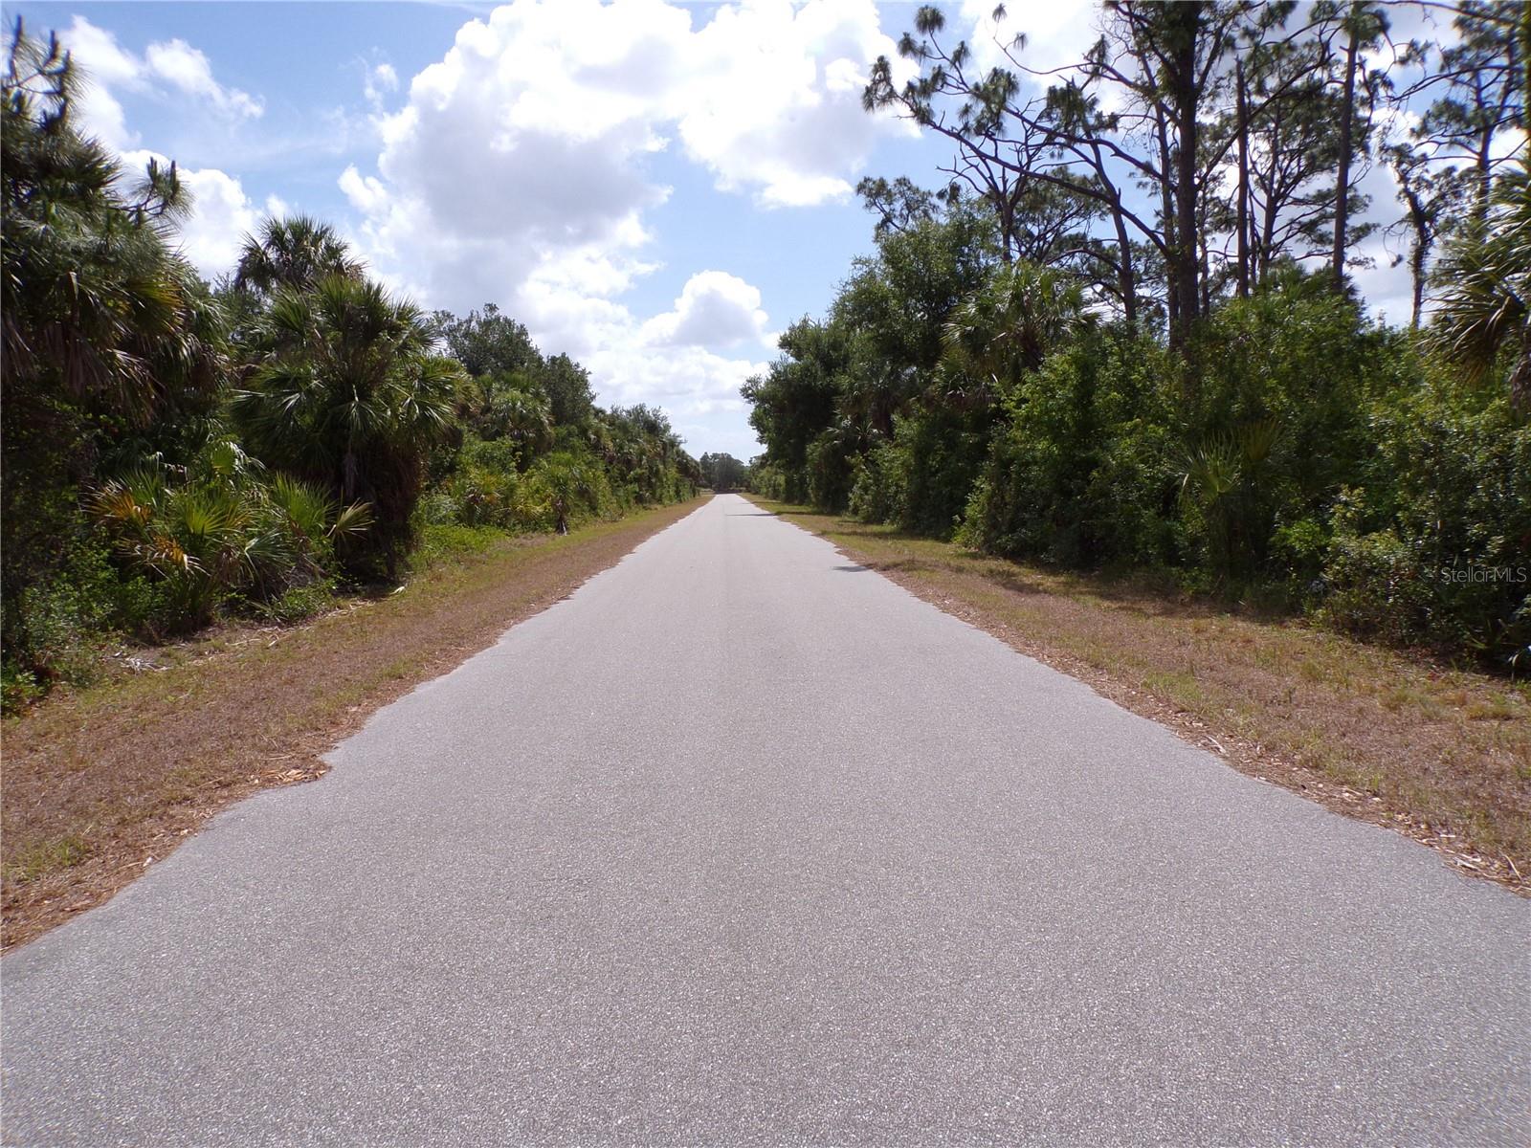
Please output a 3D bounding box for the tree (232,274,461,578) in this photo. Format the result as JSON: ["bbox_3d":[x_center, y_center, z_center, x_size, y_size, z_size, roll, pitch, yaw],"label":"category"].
[{"bbox_3d":[-7.190,-2.478,18.257,3.900,5.240,3.700,-2,5,-21],"label":"tree"}]

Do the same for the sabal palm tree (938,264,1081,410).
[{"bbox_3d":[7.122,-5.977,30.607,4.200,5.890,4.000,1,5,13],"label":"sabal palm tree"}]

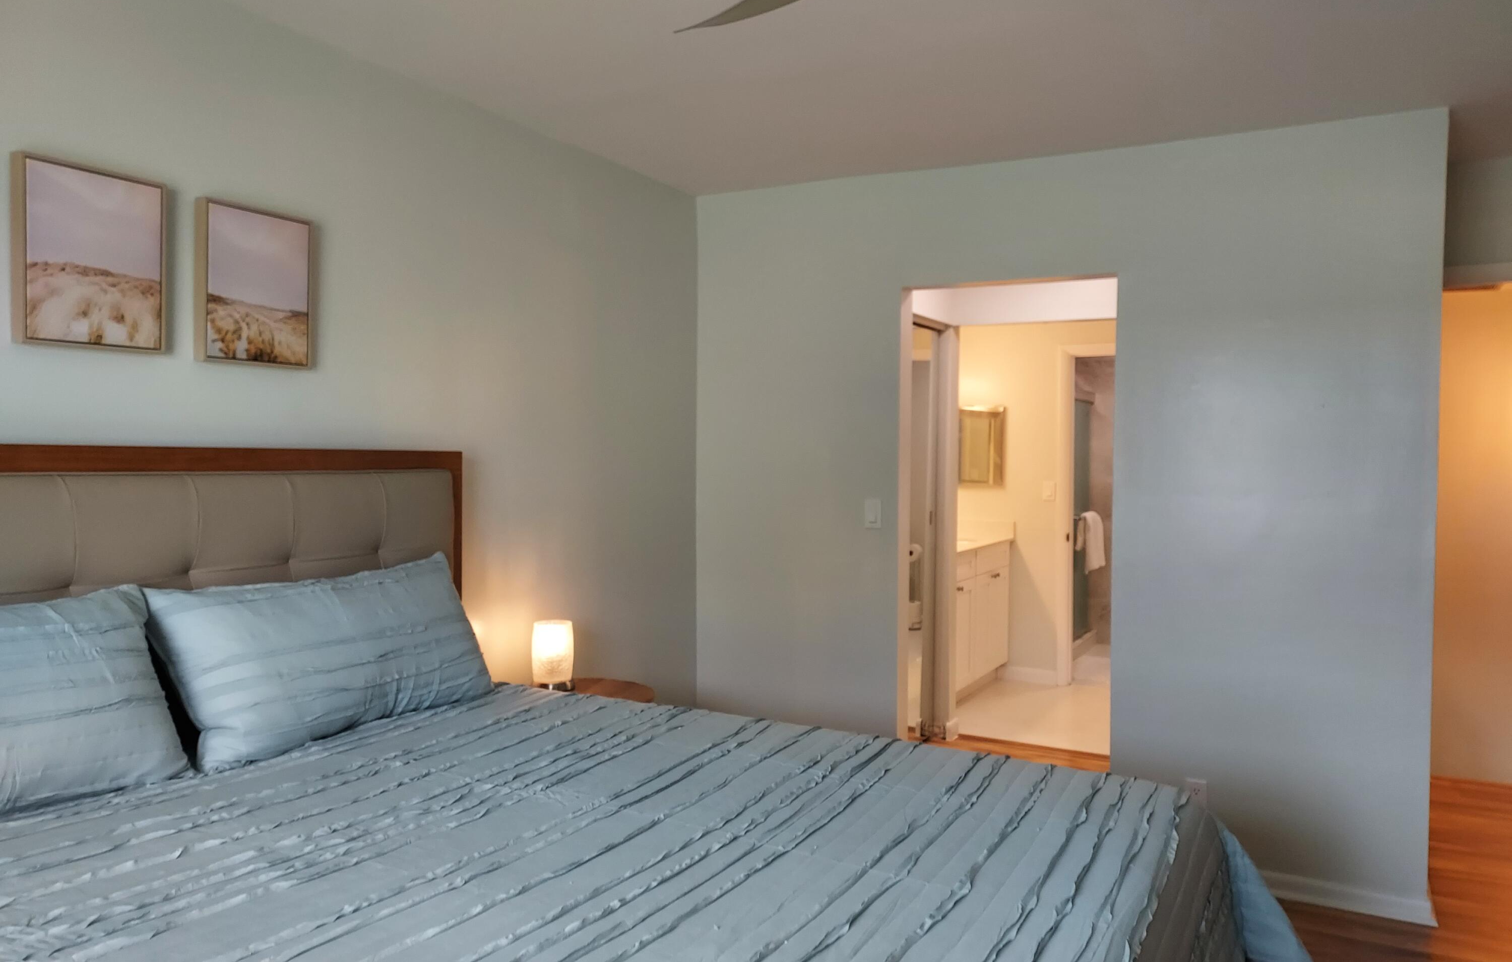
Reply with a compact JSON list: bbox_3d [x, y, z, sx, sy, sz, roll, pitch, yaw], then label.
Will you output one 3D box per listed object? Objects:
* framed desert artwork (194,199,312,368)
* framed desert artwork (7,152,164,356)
[{"bbox_3d":[-1.180,-0.453,2.481,0.040,0.363,0.286,1,2,28],"label":"framed desert artwork"},{"bbox_3d":[-1.355,-0.452,2.145,0.040,0.363,0.286,1,2,28],"label":"framed desert artwork"}]

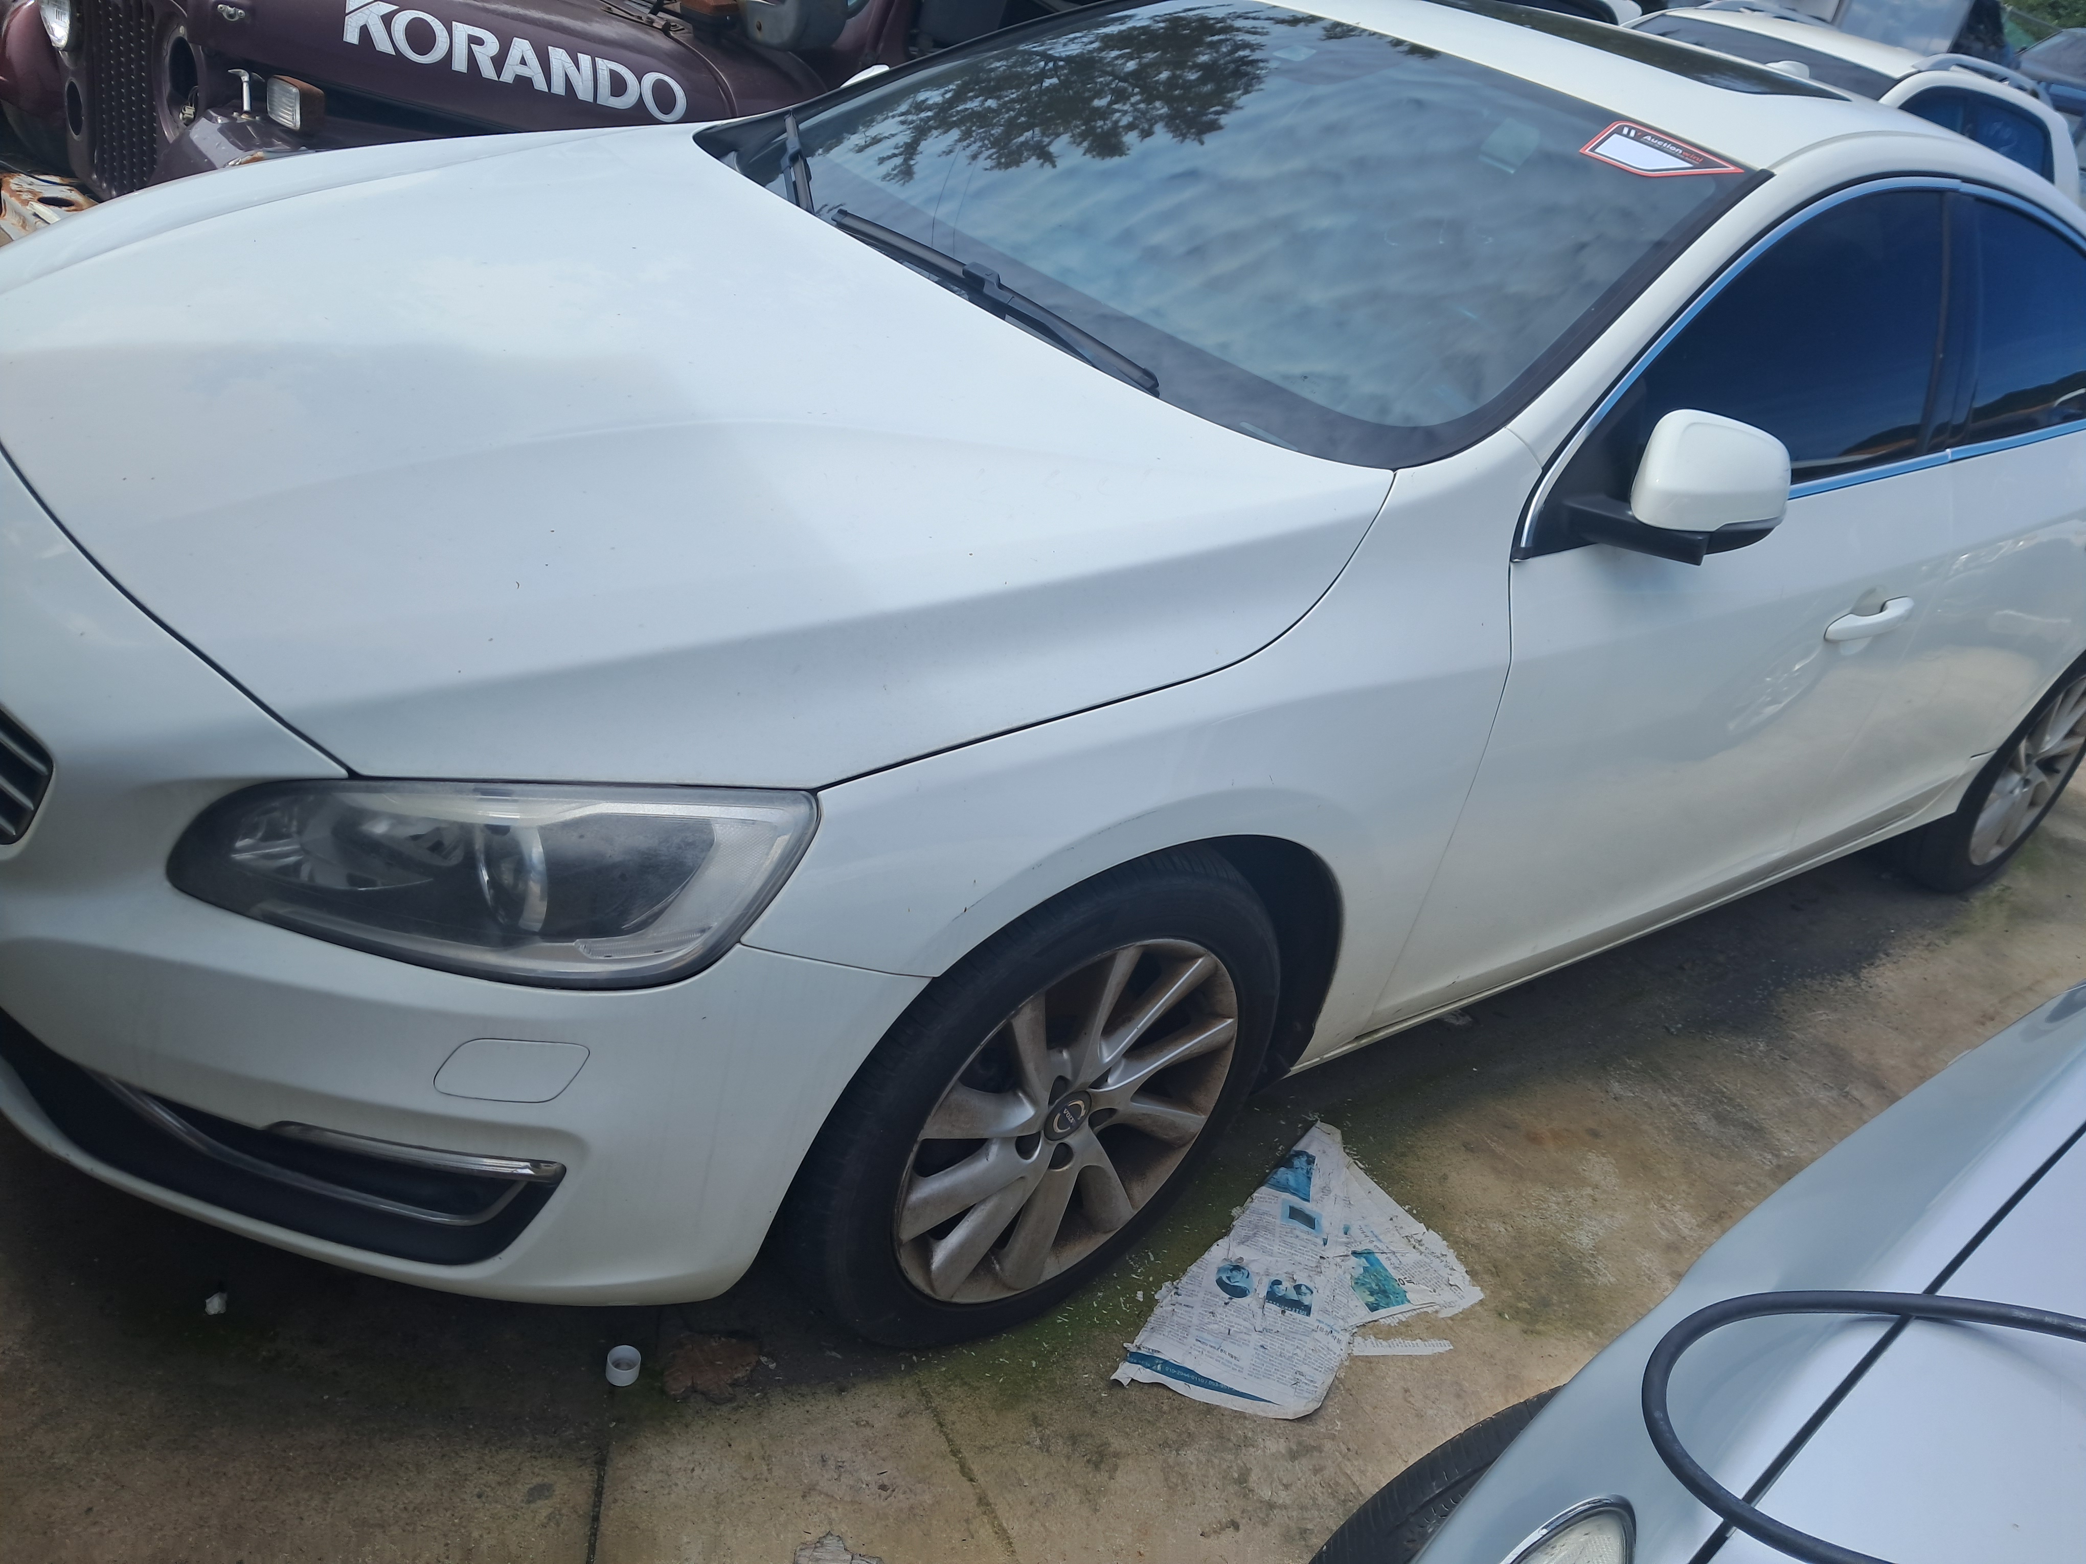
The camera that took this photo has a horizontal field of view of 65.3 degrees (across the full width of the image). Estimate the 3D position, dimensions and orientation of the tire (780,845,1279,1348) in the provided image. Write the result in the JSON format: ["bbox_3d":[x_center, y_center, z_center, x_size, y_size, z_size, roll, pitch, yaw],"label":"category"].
[{"bbox_3d":[-0.025,0.323,1.815,0.645,0.640,0.230,-11,35,-39],"label":"tire"}]

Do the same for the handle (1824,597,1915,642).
[{"bbox_3d":[1.229,-0.241,2.418,0.258,0.042,0.050,-15,38,-37],"label":"handle"}]

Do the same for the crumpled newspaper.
[{"bbox_3d":[0.362,0.636,2.051,0.325,0.030,0.645,27,29,25],"label":"crumpled newspaper"}]

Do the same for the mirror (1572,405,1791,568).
[{"bbox_3d":[0.745,-0.337,1.866,0.165,0.175,0.210,-11,35,-39],"label":"mirror"}]

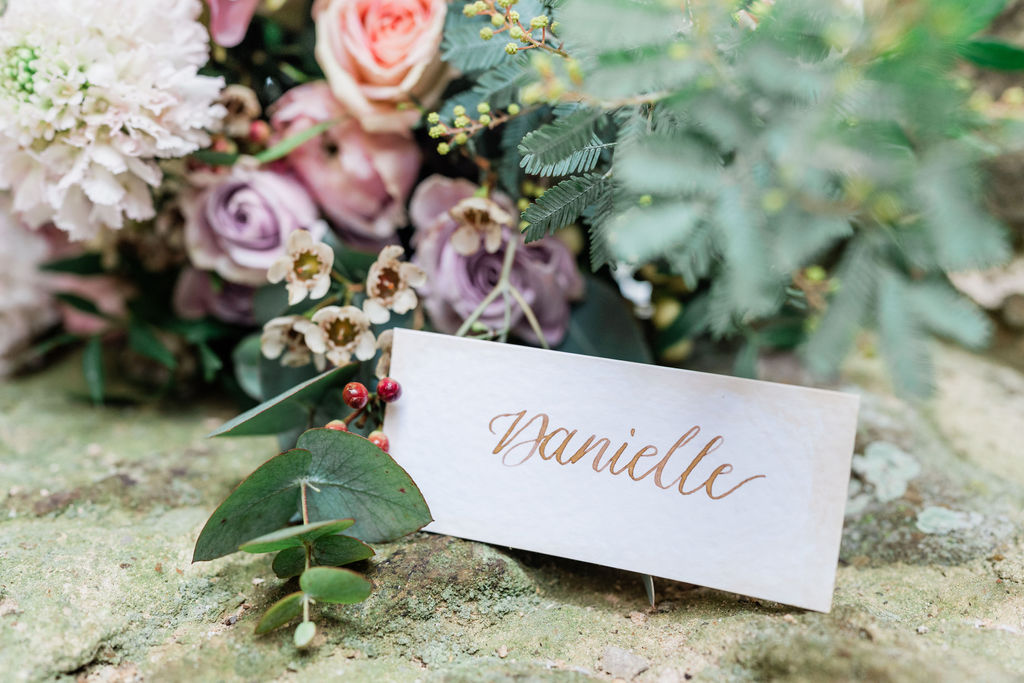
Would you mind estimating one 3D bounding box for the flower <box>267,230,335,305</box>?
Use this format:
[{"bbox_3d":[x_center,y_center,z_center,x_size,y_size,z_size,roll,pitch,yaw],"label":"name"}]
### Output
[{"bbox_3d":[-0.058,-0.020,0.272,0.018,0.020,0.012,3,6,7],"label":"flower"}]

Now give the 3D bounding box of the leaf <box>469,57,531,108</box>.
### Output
[{"bbox_3d":[-0.003,-0.078,0.299,0.021,0.005,0.008,-33,58,0],"label":"leaf"}]

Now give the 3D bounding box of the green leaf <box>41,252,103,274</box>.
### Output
[{"bbox_3d":[-0.150,-0.027,0.344,0.023,0.006,0.009,-3,37,-13],"label":"green leaf"}]

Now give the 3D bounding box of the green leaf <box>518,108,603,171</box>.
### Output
[{"bbox_3d":[0.013,-0.056,0.271,0.025,0.005,0.010,-26,57,-7],"label":"green leaf"}]

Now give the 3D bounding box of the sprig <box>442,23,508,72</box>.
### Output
[{"bbox_3d":[-0.011,-0.090,0.307,0.022,0.006,0.014,-17,55,-14],"label":"sprig"}]

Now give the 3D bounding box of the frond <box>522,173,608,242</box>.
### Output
[{"bbox_3d":[0.014,-0.036,0.265,0.028,0.005,0.009,-36,53,-1],"label":"frond"}]

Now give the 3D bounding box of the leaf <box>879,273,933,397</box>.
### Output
[{"bbox_3d":[0.089,-0.002,0.225,0.011,0.029,0.005,-11,6,0],"label":"leaf"}]

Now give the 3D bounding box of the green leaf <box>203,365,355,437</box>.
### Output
[{"bbox_3d":[-0.064,0.017,0.279,0.042,0.013,0.023,-19,12,-12],"label":"green leaf"}]

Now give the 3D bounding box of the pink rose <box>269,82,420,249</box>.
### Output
[{"bbox_3d":[-0.053,-0.057,0.320,0.049,0.053,0.047,-1,19,-3],"label":"pink rose"}]

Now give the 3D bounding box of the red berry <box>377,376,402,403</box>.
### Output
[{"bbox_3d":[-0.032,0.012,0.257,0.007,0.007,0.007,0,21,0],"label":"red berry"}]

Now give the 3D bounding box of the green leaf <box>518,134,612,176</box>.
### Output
[{"bbox_3d":[0.015,-0.053,0.278,0.026,0.005,0.009,-10,54,-5],"label":"green leaf"}]

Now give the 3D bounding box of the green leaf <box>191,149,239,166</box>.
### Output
[{"bbox_3d":[-0.099,-0.061,0.330,0.019,0.006,0.009,-4,22,-11],"label":"green leaf"}]

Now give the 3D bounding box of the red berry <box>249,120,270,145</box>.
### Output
[{"bbox_3d":[-0.085,-0.070,0.335,0.007,0.007,0.007,0,21,0],"label":"red berry"}]

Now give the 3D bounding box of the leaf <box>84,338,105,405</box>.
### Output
[{"bbox_3d":[-0.156,0.011,0.370,0.008,0.026,0.007,-7,22,-17],"label":"leaf"}]

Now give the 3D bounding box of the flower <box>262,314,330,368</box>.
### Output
[{"bbox_3d":[-0.059,0.000,0.270,0.018,0.015,0.013,7,20,19],"label":"flower"}]

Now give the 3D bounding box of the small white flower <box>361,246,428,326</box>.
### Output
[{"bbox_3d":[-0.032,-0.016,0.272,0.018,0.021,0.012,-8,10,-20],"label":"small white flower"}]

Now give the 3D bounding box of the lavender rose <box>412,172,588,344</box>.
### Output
[{"bbox_3d":[-0.004,-0.025,0.305,0.053,0.052,0.046,1,19,3],"label":"lavender rose"}]

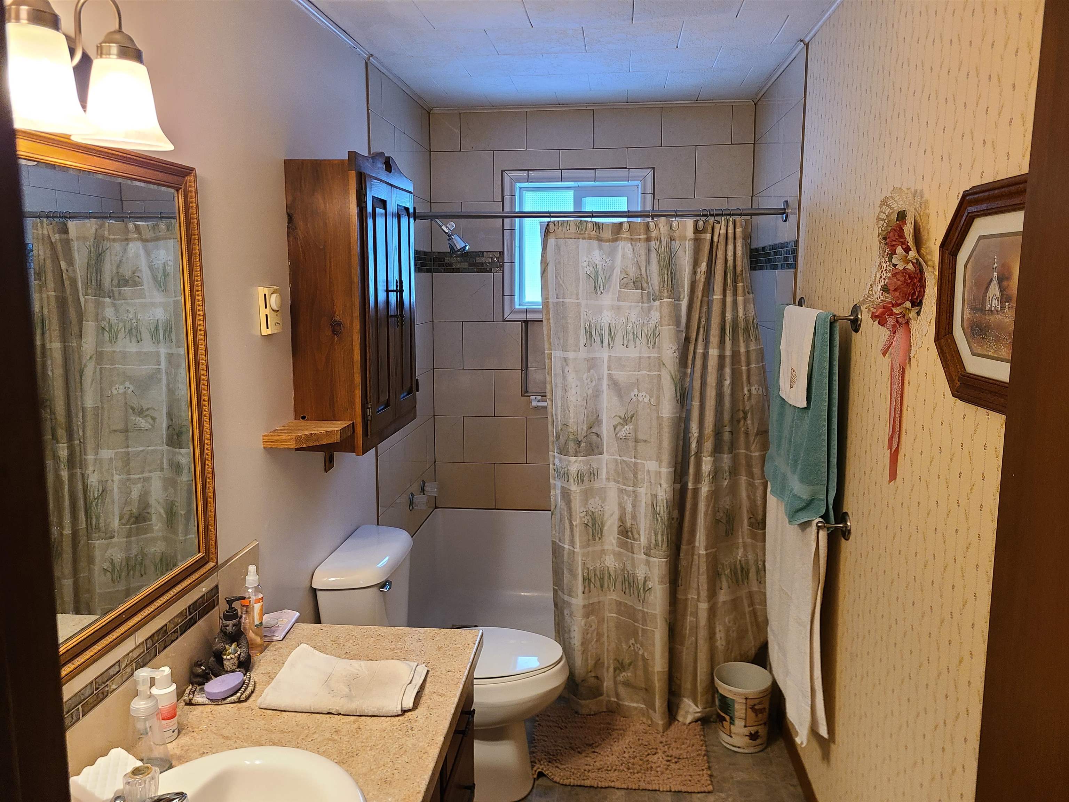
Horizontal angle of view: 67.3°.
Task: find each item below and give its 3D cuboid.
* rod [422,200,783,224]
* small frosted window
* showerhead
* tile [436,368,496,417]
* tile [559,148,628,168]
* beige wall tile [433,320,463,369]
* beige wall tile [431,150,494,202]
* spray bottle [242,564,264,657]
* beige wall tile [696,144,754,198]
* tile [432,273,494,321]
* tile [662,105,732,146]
[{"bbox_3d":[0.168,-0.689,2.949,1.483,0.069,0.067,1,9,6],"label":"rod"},{"bbox_3d":[0.201,-0.723,3.763,0.575,0.579,0.060,1,9,6],"label":"small frosted window"},{"bbox_3d":[-0.357,-0.704,3.433,0.162,0.149,0.076,1,9,6],"label":"showerhead"},{"bbox_3d":[-0.339,-0.039,3.890,0.294,0.228,0.010,1,8,6],"label":"tile"},{"bbox_3d":[0.271,-1.113,3.688,0.308,0.088,0.010,1,9,6],"label":"tile"},{"bbox_3d":[-0.417,-0.269,3.888,0.143,0.230,0.010,1,9,6],"label":"beige wall tile"},{"bbox_3d":[-0.337,-1.048,3.744,0.296,0.228,0.010,1,9,6],"label":"beige wall tile"},{"bbox_3d":[-0.646,0.478,1.838,0.048,0.205,0.048,3,9,19],"label":"spray bottle"},{"bbox_3d":[0.856,-1.033,3.617,0.252,0.229,0.010,1,8,6],"label":"beige wall tile"},{"bbox_3d":[-0.340,-0.497,3.845,0.297,0.230,0.010,1,9,6],"label":"tile"},{"bbox_3d":[0.733,-1.237,3.622,0.308,0.176,0.010,1,9,6],"label":"tile"}]

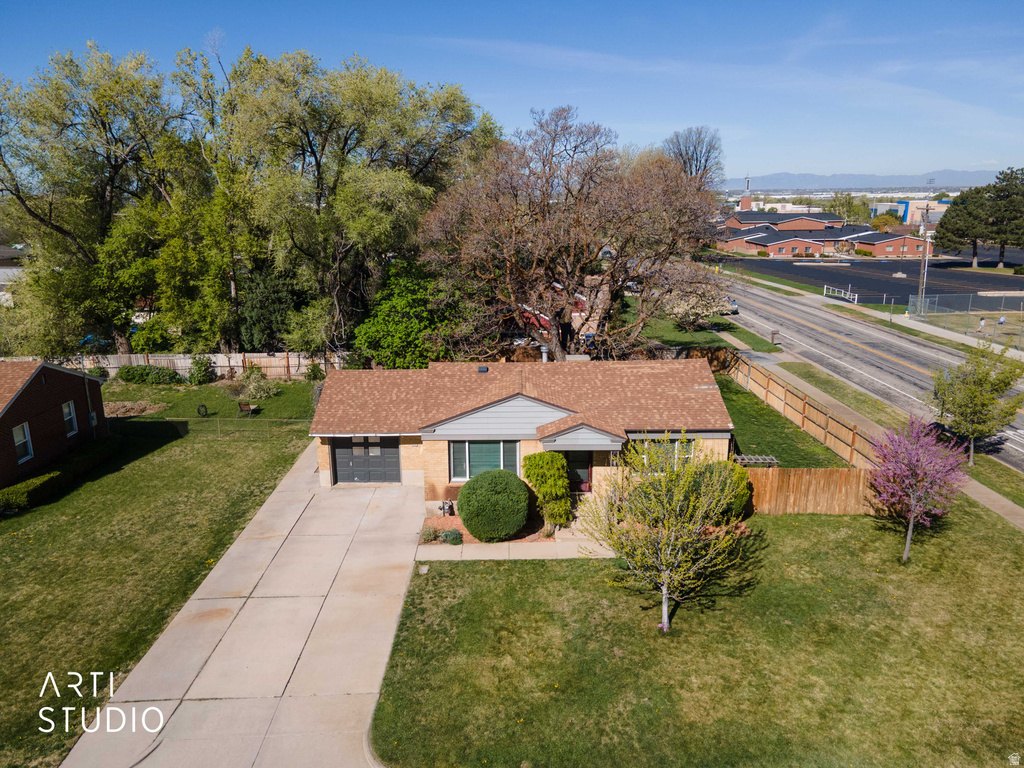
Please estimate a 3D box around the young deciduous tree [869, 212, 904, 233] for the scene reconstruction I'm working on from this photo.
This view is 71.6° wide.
[{"bbox_3d":[92.312,-38.204,175.000,7.000,7.800,7.000,-1,15,0],"label":"young deciduous tree"}]

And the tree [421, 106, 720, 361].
[{"bbox_3d":[3.250,-7.481,41.820,17.300,15.800,15.500,0,15,0],"label":"tree"}]

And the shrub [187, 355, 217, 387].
[{"bbox_3d":[-19.049,-0.973,43.774,1.750,1.900,1.600,-1,15,0],"label":"shrub"}]

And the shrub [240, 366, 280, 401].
[{"bbox_3d":[-14.600,-0.050,41.594,2.300,1.550,2.200,0,15,0],"label":"shrub"}]

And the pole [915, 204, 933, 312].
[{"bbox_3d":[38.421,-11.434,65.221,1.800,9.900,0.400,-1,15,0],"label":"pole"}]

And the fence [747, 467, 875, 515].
[{"bbox_3d":[10.975,3.783,25.205,5.100,1.800,0.120,-1,15,0],"label":"fence"}]

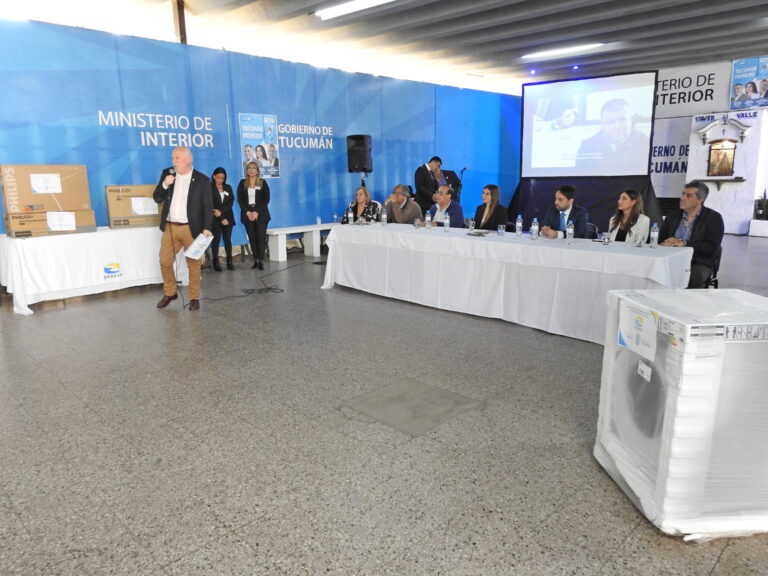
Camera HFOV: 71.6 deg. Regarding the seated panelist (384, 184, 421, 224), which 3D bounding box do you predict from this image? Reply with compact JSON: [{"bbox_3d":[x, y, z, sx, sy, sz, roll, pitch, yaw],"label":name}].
[{"bbox_3d":[0.177,-0.819,7.596,0.560,1.280,0.720,10,17,41],"label":"seated panelist"}]

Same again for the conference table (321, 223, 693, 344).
[{"bbox_3d":[0.970,-0.208,5.952,4.150,0.780,0.950,10,17,40],"label":"conference table"}]

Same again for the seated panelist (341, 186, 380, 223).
[{"bbox_3d":[-0.359,-0.828,7.718,0.540,1.260,0.700,6,14,27],"label":"seated panelist"}]

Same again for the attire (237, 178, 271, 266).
[{"bbox_3d":[-2.016,-1.019,8.301,0.520,1.330,0.320,-3,13,-8],"label":"attire"}]

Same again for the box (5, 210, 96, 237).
[{"bbox_3d":[-4.103,-0.815,6.628,0.860,0.275,0.360,-11,16,-37],"label":"box"}]

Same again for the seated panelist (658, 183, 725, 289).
[{"bbox_3d":[2.803,-0.328,5.056,0.740,1.350,0.580,-9,15,-31],"label":"seated panelist"}]

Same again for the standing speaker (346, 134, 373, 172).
[{"bbox_3d":[-0.394,-2.207,8.779,0.380,0.610,0.350,4,13,19],"label":"standing speaker"}]

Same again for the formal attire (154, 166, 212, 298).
[{"bbox_3d":[-2.259,-0.580,6.031,0.610,1.490,0.420,0,13,5],"label":"formal attire"}]

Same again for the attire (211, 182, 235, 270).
[{"bbox_3d":[-2.495,-0.967,8.260,0.440,1.300,0.300,-3,13,-10],"label":"attire"}]

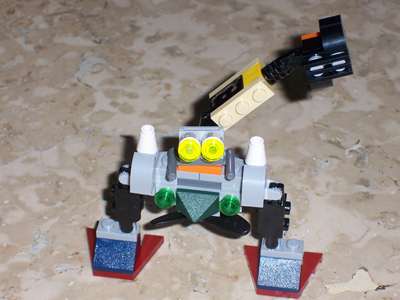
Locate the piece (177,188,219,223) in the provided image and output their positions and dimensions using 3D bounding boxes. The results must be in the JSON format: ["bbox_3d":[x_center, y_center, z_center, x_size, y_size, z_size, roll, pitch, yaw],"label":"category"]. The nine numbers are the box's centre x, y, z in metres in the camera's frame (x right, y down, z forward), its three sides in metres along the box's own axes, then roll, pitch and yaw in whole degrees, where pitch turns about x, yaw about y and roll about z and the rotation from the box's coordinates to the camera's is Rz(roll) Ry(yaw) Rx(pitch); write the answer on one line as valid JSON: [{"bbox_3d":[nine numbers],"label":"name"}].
[{"bbox_3d":[-0.001,0.021,0.459,0.016,0.010,0.009,6,37,6],"label":"piece"}]

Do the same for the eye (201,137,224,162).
[{"bbox_3d":[0.004,0.000,0.440,0.008,0.008,0.005,4,6,3],"label":"eye"}]

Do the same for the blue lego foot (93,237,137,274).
[{"bbox_3d":[-0.032,0.039,0.492,0.016,0.010,0.016,6,37,6],"label":"blue lego foot"}]

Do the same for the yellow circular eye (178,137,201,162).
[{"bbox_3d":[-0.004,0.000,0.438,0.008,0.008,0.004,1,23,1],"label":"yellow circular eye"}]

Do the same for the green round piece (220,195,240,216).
[{"bbox_3d":[0.011,0.020,0.448,0.008,0.008,0.004,5,38,6],"label":"green round piece"}]

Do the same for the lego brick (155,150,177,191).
[{"bbox_3d":[-0.012,0.008,0.459,0.008,0.011,0.008,6,37,6],"label":"lego brick"}]

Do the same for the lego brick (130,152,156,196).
[{"bbox_3d":[-0.021,0.009,0.462,0.008,0.013,0.010,6,37,6],"label":"lego brick"}]

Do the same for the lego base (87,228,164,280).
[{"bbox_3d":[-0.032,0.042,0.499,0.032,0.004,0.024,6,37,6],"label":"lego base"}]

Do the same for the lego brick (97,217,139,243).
[{"bbox_3d":[-0.032,0.031,0.491,0.016,0.005,0.008,6,37,6],"label":"lego brick"}]

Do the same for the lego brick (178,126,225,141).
[{"bbox_3d":[0.000,-0.005,0.440,0.016,0.006,0.004,1,38,1],"label":"lego brick"}]

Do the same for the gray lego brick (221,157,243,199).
[{"bbox_3d":[0.012,0.012,0.455,0.008,0.011,0.015,5,38,6],"label":"gray lego brick"}]

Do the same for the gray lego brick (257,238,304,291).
[{"bbox_3d":[0.030,0.043,0.472,0.016,0.013,0.016,5,38,6],"label":"gray lego brick"}]

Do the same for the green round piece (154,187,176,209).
[{"bbox_3d":[-0.013,0.018,0.460,0.008,0.008,0.005,6,37,6],"label":"green round piece"}]

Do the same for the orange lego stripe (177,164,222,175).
[{"bbox_3d":[0.000,0.004,0.453,0.016,0.003,0.011,5,38,6],"label":"orange lego stripe"}]

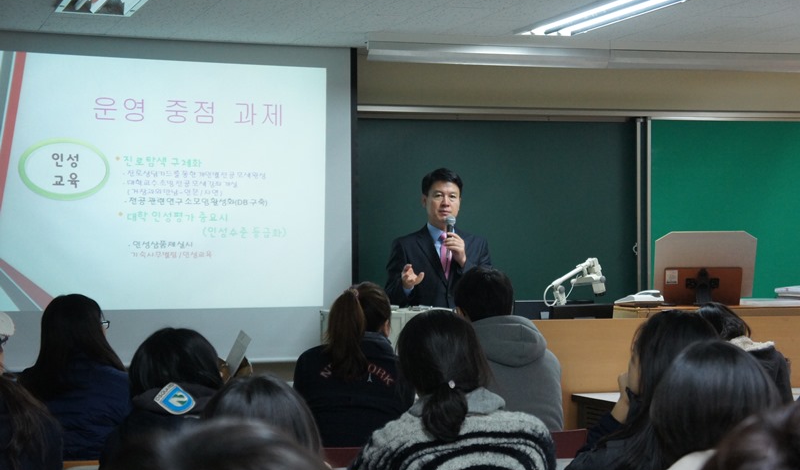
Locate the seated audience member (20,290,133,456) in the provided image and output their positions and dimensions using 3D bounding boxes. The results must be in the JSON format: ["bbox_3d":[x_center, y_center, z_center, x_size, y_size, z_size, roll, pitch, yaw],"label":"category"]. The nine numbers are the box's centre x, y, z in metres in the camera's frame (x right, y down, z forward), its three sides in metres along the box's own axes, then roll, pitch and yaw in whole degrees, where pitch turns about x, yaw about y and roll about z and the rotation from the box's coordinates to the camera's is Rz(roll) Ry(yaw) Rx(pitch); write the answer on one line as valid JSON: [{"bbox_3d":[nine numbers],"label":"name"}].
[{"bbox_3d":[-1.010,0.790,4.630,0.460,1.220,0.720,-1,0,-6],"label":"seated audience member"}]

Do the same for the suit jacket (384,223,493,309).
[{"bbox_3d":[0.178,0.290,6.880,0.520,0.680,0.380,0,0,-12],"label":"suit jacket"}]

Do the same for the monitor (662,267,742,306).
[{"bbox_3d":[1.345,0.235,6.800,0.380,0.220,0.130,-1,18,-3],"label":"monitor"}]

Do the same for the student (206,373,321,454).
[{"bbox_3d":[-0.248,0.781,2.526,0.450,1.120,0.620,0,-1,-15],"label":"student"}]

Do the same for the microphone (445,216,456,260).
[{"bbox_3d":[0.220,0.011,6.730,0.050,0.210,0.050,3,-21,1],"label":"microphone"}]

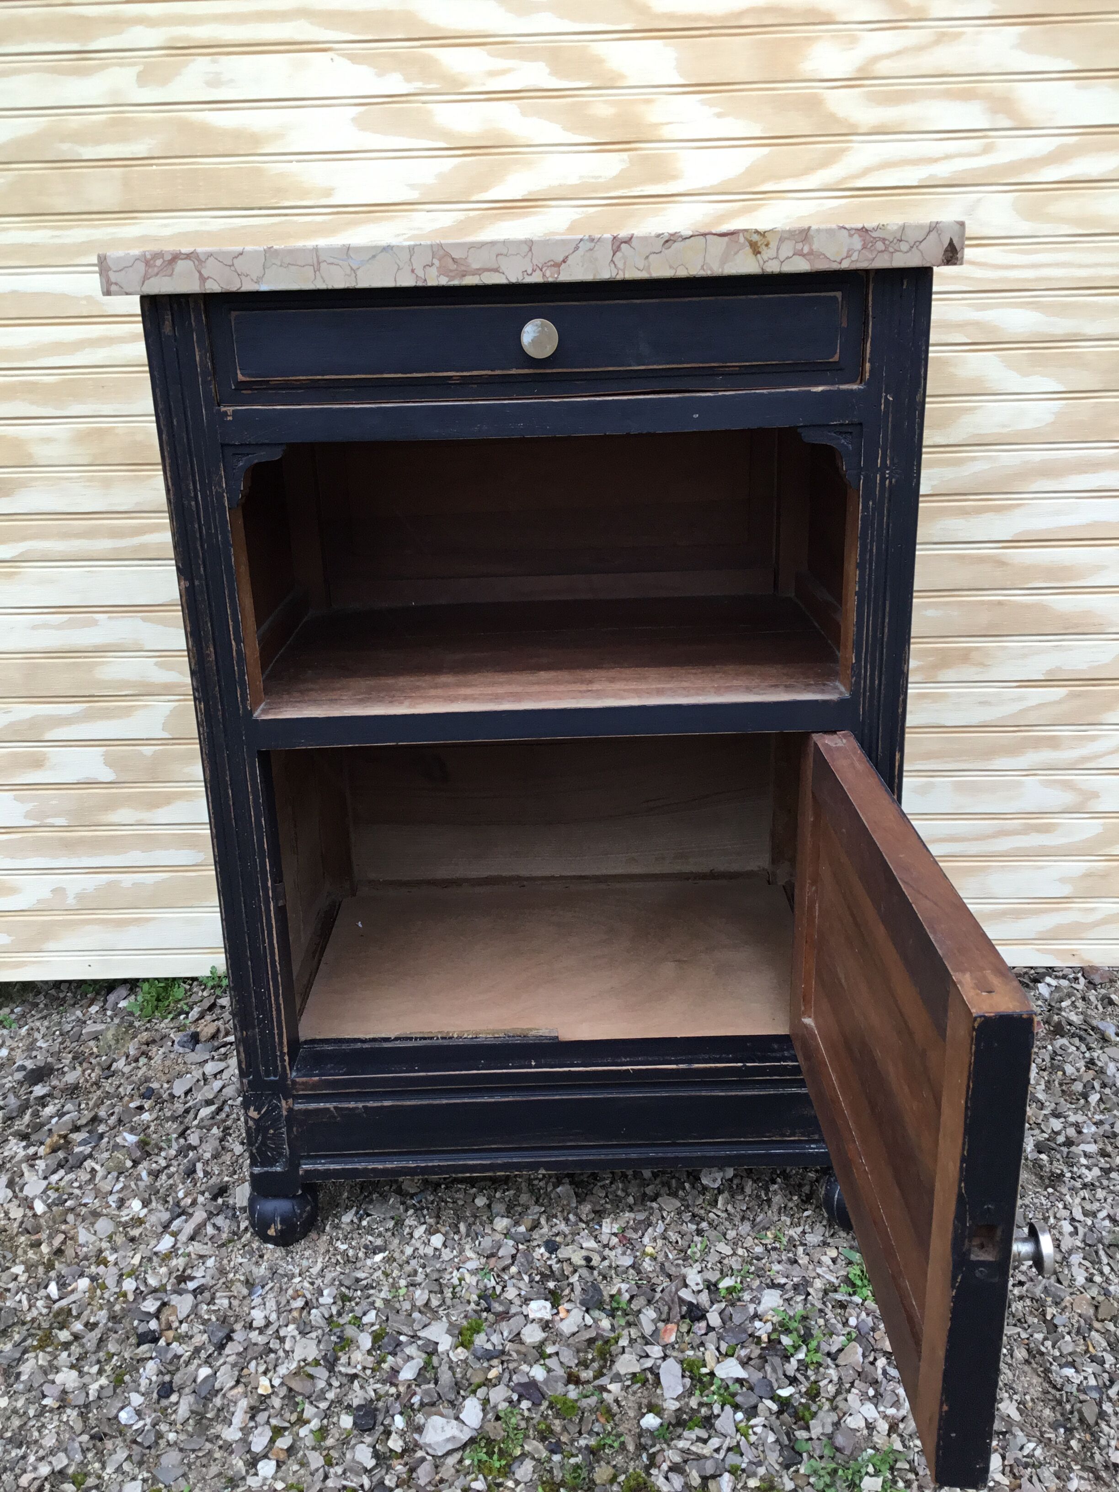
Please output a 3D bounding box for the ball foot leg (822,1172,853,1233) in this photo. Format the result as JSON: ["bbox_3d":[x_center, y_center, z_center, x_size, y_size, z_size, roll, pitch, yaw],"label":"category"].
[{"bbox_3d":[0.263,0.392,1.180,0.062,0.059,0.062,-2,19,0],"label":"ball foot leg"}]

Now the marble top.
[{"bbox_3d":[-0.019,-0.387,1.073,0.574,0.027,0.392,-2,19,0],"label":"marble top"}]

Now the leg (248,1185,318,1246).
[{"bbox_3d":[-0.244,0.409,1.181,0.062,0.059,0.062,-2,19,0],"label":"leg"}]

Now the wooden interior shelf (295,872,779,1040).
[{"bbox_3d":[0.004,0.213,1.306,0.476,0.024,0.316,-2,19,0],"label":"wooden interior shelf"}]

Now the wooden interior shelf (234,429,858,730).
[{"bbox_3d":[-0.009,-0.177,1.146,0.472,0.212,0.356,-2,19,0],"label":"wooden interior shelf"}]

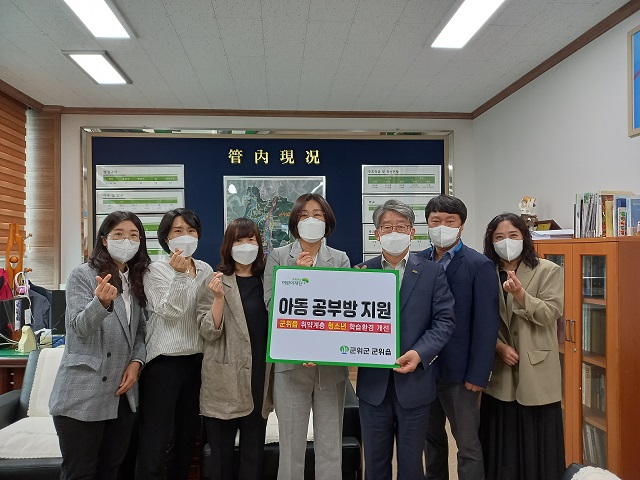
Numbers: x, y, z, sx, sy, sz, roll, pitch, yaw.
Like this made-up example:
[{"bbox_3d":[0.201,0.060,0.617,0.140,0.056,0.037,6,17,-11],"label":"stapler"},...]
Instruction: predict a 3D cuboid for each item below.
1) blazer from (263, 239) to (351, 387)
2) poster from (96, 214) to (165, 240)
[{"bbox_3d":[-0.067,0.359,2.290,0.440,0.740,0.320,-1,-1,0],"label":"blazer"},{"bbox_3d":[-1.903,-0.140,4.899,0.906,0.255,0.025,-1,-1,-5],"label":"poster"}]

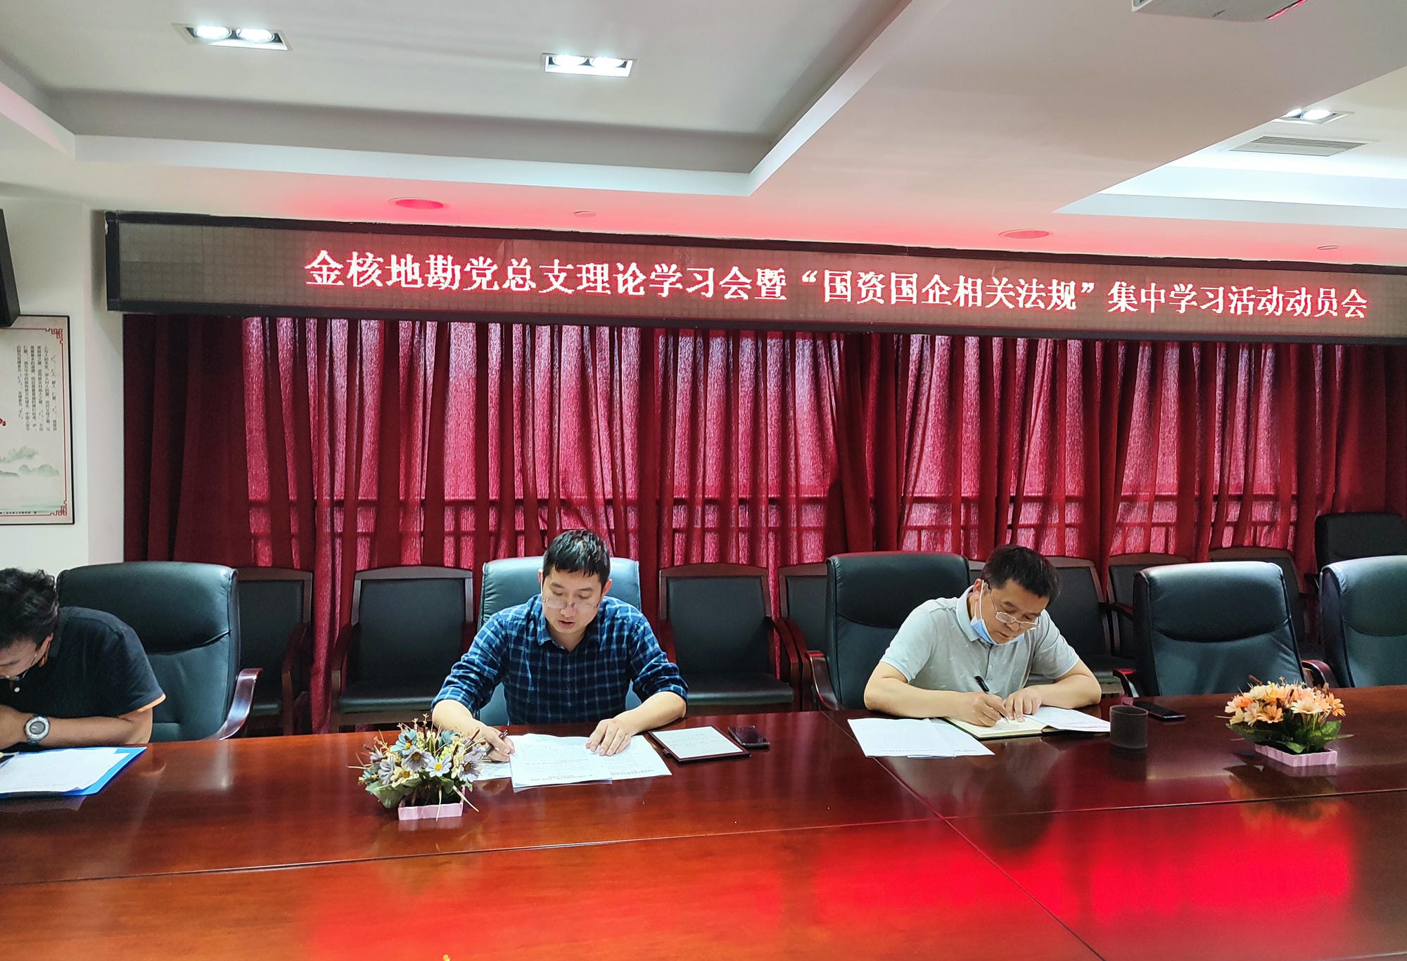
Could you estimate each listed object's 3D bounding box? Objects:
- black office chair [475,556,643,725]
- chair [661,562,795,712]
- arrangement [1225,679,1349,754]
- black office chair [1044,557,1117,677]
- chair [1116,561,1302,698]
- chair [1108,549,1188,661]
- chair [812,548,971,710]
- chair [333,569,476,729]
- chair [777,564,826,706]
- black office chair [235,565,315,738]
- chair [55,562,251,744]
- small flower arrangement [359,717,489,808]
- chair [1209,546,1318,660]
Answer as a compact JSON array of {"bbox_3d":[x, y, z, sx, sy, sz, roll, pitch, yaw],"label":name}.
[{"bbox_3d":[-0.426,0.809,3.143,0.670,1.080,0.680,0,2,-11],"label":"black office chair"},{"bbox_3d":[0.082,0.841,4.373,0.550,0.920,0.570,0,2,-11],"label":"chair"},{"bbox_3d":[1.350,0.556,2.341,0.220,0.170,0.190,0,2,-11],"label":"arrangement"},{"bbox_3d":[1.722,0.837,4.702,0.550,0.920,0.570,0,3,-11],"label":"black office chair"},{"bbox_3d":[1.725,0.823,3.178,0.670,1.080,0.680,0,3,-15],"label":"chair"},{"bbox_3d":[2.253,0.834,4.838,0.550,0.925,0.570,0,2,-11],"label":"chair"},{"bbox_3d":[0.747,0.808,3.368,0.670,1.080,0.680,0,2,-9],"label":"chair"},{"bbox_3d":[-1.196,0.843,4.138,0.550,0.920,0.570,0,3,-11],"label":"chair"},{"bbox_3d":[0.640,0.844,4.493,0.550,0.920,0.570,0,3,-11],"label":"chair"},{"bbox_3d":[-1.847,0.845,4.011,0.550,0.920,0.570,0,3,-11],"label":"black office chair"},{"bbox_3d":[-1.672,0.811,2.886,0.670,1.090,0.710,0,3,-11],"label":"chair"},{"bbox_3d":[-0.537,0.555,1.990,0.240,0.175,0.200,0,2,-11],"label":"small flower arrangement"},{"bbox_3d":[2.823,0.819,4.915,0.550,0.920,0.570,0,3,-11],"label":"chair"}]

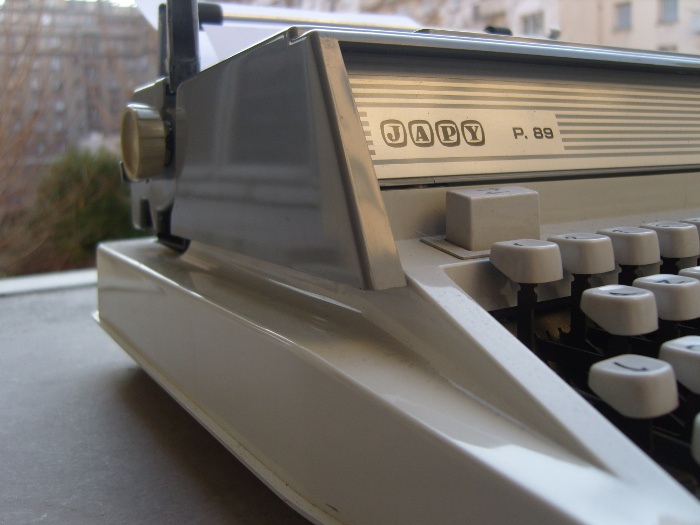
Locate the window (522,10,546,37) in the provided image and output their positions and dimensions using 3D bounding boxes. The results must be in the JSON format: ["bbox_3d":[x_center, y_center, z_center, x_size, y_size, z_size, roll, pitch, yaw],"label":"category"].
[{"bbox_3d":[10.629,-13.844,41.000,0.180,1.140,1.600,-8,10,-35],"label":"window"}]

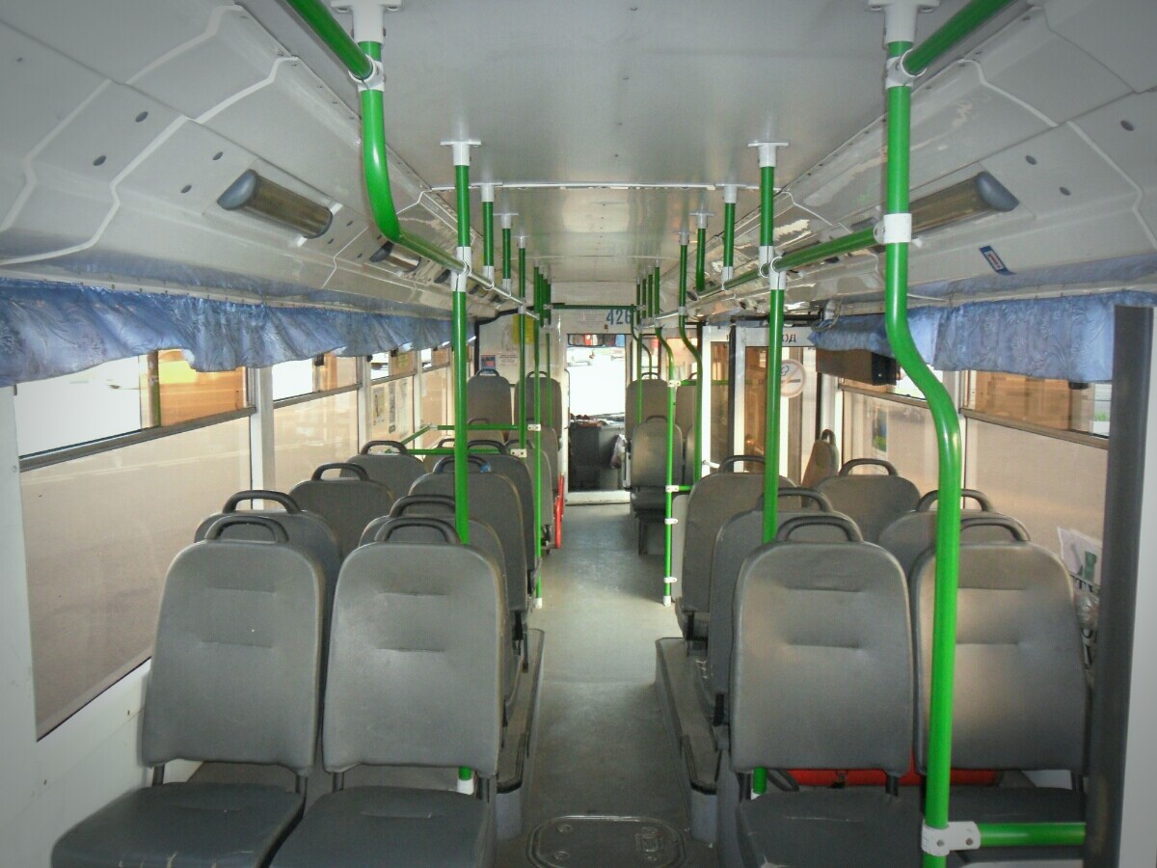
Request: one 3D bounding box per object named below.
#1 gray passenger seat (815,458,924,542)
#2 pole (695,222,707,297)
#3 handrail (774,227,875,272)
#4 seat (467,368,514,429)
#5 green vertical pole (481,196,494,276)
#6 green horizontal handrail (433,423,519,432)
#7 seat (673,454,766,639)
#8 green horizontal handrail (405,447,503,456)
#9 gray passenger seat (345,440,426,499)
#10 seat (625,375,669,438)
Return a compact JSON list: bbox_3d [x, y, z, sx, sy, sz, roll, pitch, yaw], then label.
[{"bbox_3d":[1.044,0.516,3.560,0.440,0.920,0.560,0,6,0],"label":"gray passenger seat"},{"bbox_3d":[0.477,-0.683,3.545,0.042,0.291,0.042,0,6,0],"label":"pole"},{"bbox_3d":[0.478,-0.363,1.829,0.038,0.038,0.880,0,6,0],"label":"handrail"},{"bbox_3d":[-0.814,-0.094,8.377,0.440,1.030,0.550,0,6,0],"label":"seat"},{"bbox_3d":[-0.291,-0.634,2.900,0.036,0.285,0.036,0,6,0],"label":"green vertical pole"},{"bbox_3d":[-0.620,-0.041,5.826,0.650,0.036,0.036,0,6,0],"label":"green horizontal handrail"},{"bbox_3d":[0.583,0.441,3.473,0.440,0.790,0.540,0,6,0],"label":"seat"},{"bbox_3d":[-0.654,0.087,4.639,0.590,0.040,0.040,0,6,0],"label":"green horizontal handrail"},{"bbox_3d":[-0.833,0.442,4.161,0.440,0.920,0.560,0,6,0],"label":"gray passenger seat"},{"bbox_3d":[0.629,-0.166,8.265,0.440,0.790,0.540,0,6,0],"label":"seat"}]

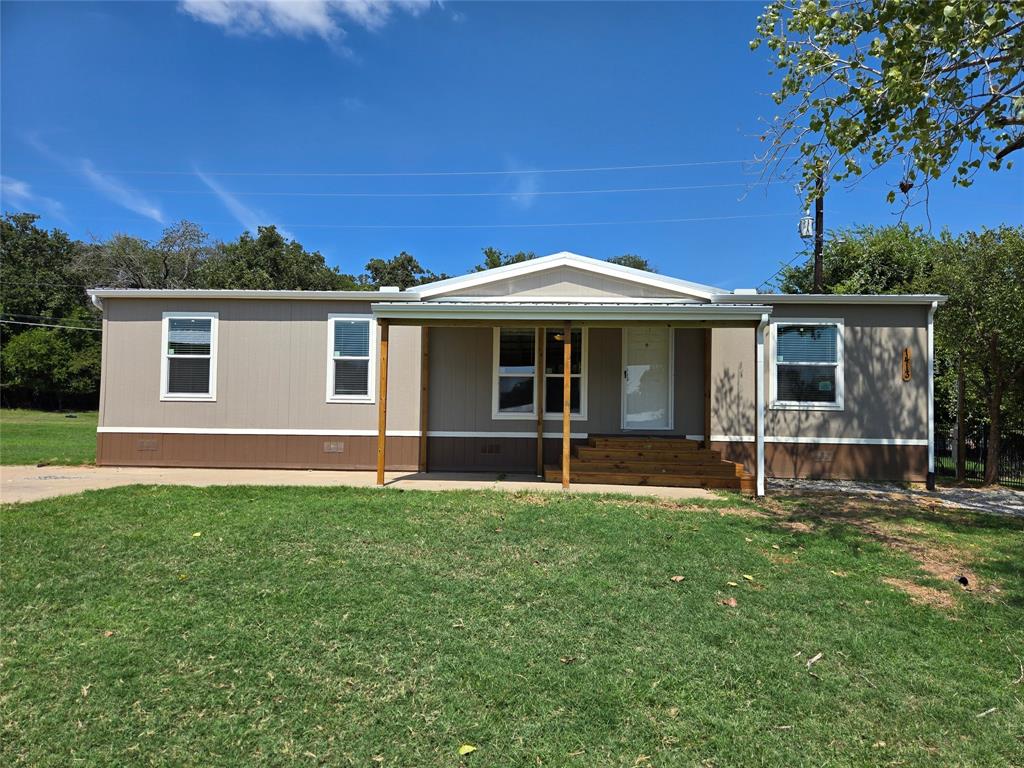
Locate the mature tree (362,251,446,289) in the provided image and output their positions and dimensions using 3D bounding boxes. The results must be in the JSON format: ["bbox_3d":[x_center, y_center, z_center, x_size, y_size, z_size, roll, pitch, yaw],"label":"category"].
[{"bbox_3d":[-6.602,-2.946,43.144,6.600,10.976,6.600,1,-2,2],"label":"mature tree"}]

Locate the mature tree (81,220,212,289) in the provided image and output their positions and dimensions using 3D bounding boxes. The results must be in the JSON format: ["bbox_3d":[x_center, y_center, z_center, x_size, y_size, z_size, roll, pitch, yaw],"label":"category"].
[{"bbox_3d":[-20.881,-3.589,39.153,8.000,11.560,8.000,1,-2,2],"label":"mature tree"}]

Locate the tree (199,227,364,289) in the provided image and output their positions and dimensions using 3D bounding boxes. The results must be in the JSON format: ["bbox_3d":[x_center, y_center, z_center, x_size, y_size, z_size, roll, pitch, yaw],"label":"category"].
[{"bbox_3d":[-13.259,-3.359,39.150,9.000,11.332,8.800,1,-2,2],"label":"tree"}]

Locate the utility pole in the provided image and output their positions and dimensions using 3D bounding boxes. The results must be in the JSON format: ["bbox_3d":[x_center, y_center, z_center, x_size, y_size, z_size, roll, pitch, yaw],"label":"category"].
[{"bbox_3d":[10.324,-2.582,22.917,0.300,9.408,0.300,1,-2,2],"label":"utility pole"}]

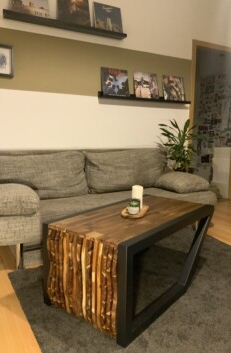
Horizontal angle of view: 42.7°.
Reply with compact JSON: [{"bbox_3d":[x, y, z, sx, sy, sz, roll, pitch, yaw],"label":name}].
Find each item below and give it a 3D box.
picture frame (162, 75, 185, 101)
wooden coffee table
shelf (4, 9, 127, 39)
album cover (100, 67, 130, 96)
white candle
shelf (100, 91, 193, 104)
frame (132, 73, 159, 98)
[{"bbox_3d":[0.686,-1.015,3.442,0.310,0.305,0.014,-4,-4,-29],"label":"picture frame"},{"bbox_3d":[0.137,0.430,1.737,0.527,0.437,0.959,6,9,38],"label":"wooden coffee table"},{"bbox_3d":[-0.415,-1.416,2.754,1.160,0.070,0.120,-4,9,-29],"label":"shelf"},{"bbox_3d":[0.003,-0.968,3.068,0.310,0.305,0.014,-4,-4,-29],"label":"album cover"},{"bbox_3d":[0.133,0.129,1.781,0.066,0.133,0.066,0,8,0],"label":"white candle"},{"bbox_3d":[0.361,-0.867,3.260,1.160,0.070,0.120,-4,9,-29],"label":"shelf"},{"bbox_3d":[0.348,-0.992,3.256,0.310,0.305,0.014,-4,-4,-29],"label":"frame"}]

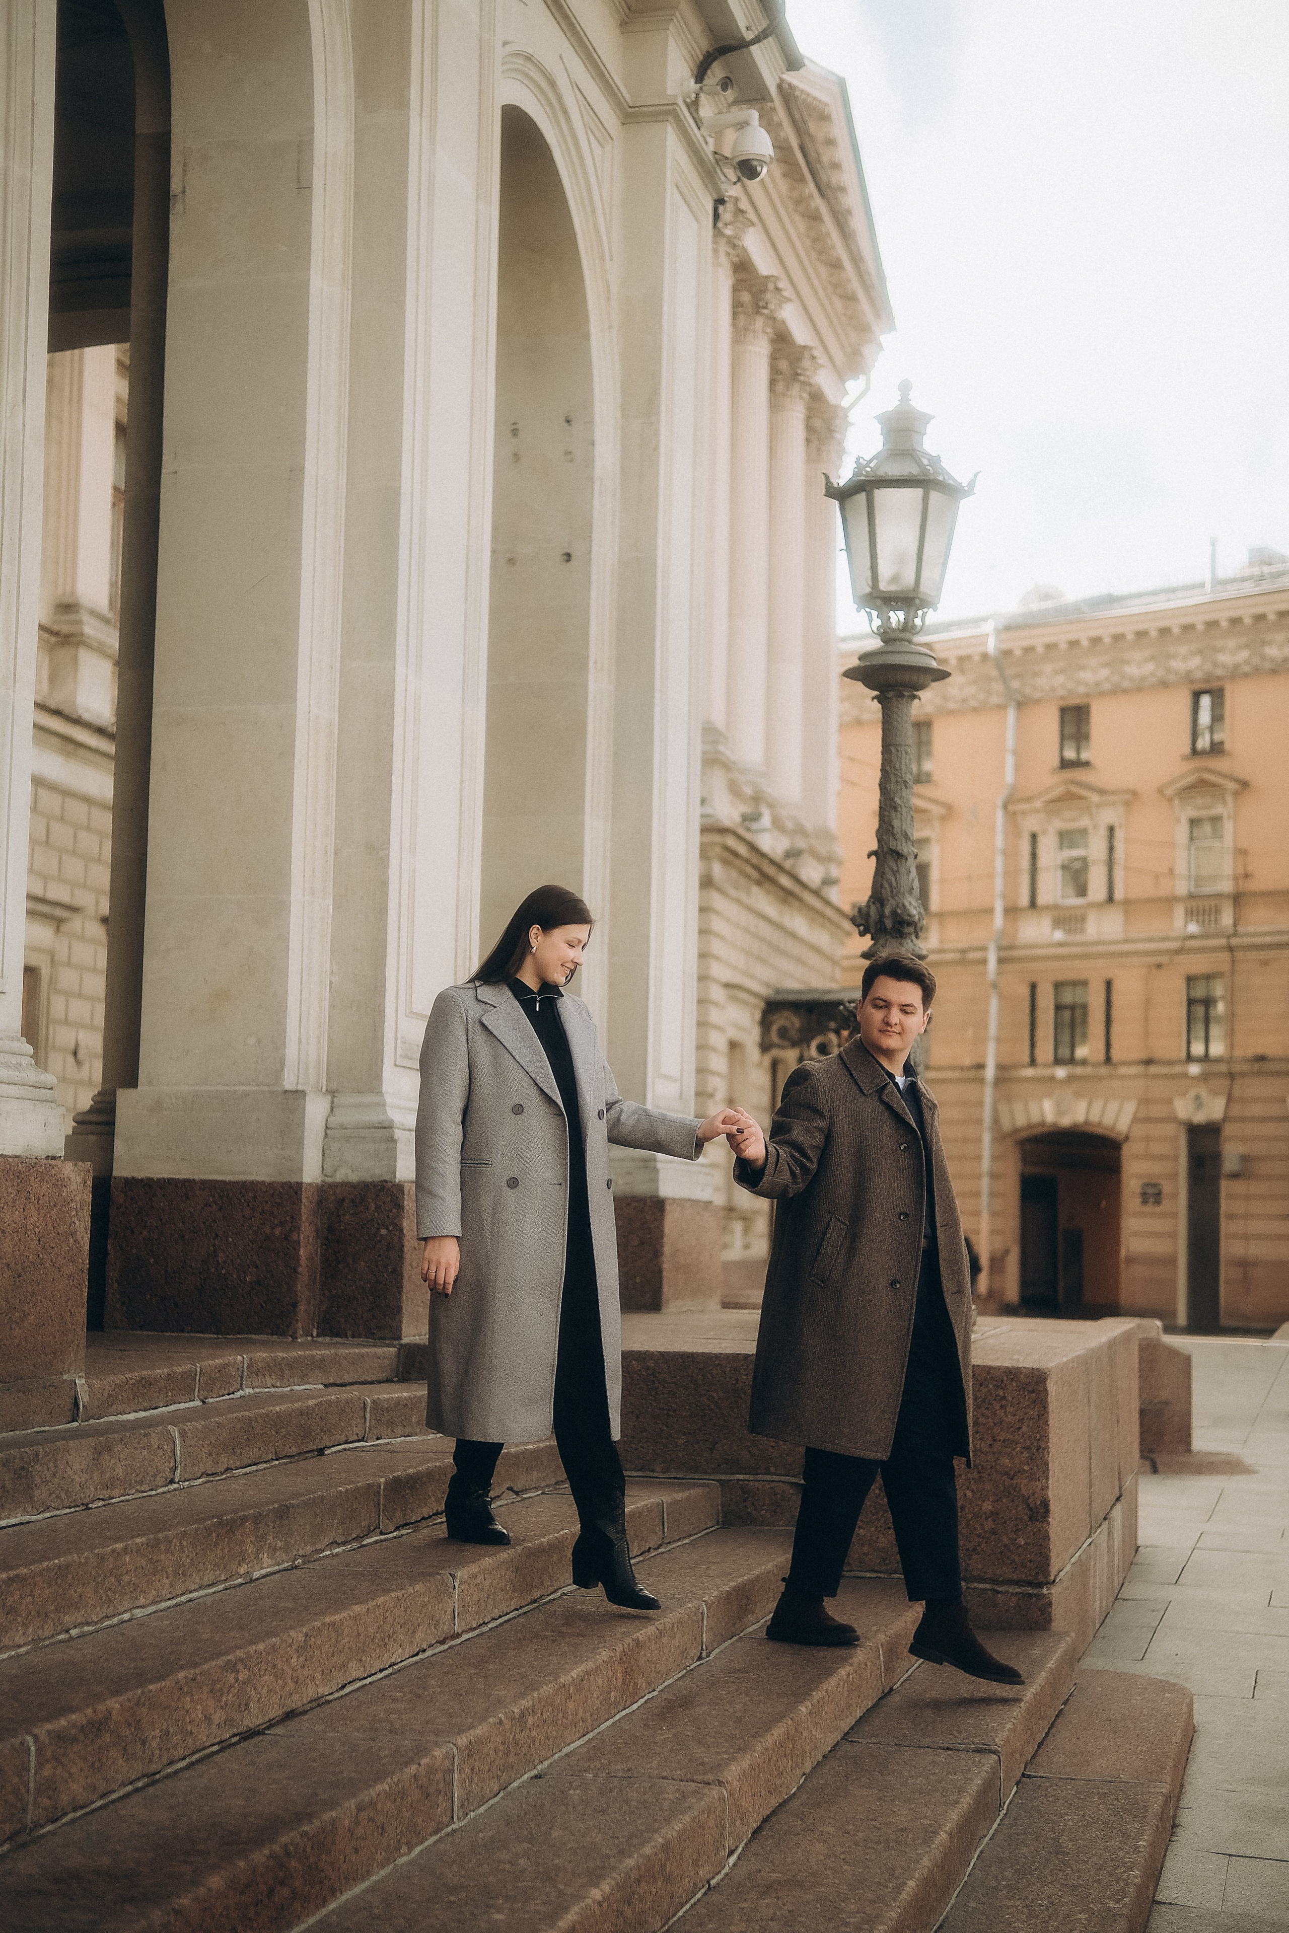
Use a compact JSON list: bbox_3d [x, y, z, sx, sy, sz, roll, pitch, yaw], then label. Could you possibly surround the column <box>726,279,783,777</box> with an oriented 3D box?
[{"bbox_3d":[1.577,-6.920,41.975,1.000,7.930,1.000,0,-6,13],"label":"column"}]

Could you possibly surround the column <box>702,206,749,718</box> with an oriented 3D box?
[{"bbox_3d":[0.839,-7.245,38.907,1.000,7.930,1.000,0,-6,13],"label":"column"}]

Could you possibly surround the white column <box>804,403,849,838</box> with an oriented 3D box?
[{"bbox_3d":[3.051,-6.272,48.112,1.000,7.930,1.000,0,-6,13],"label":"white column"}]

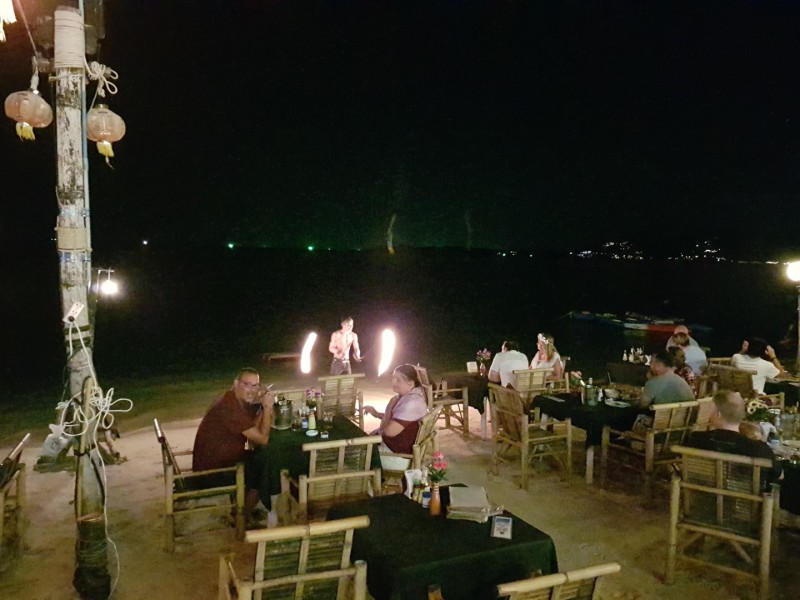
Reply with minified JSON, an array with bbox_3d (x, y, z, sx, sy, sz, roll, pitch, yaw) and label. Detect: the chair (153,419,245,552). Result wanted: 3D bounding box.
[{"bbox_3d":[-1.642,1.440,4.864,0.600,0.935,0.590,0,5,-27],"label":"chair"}]

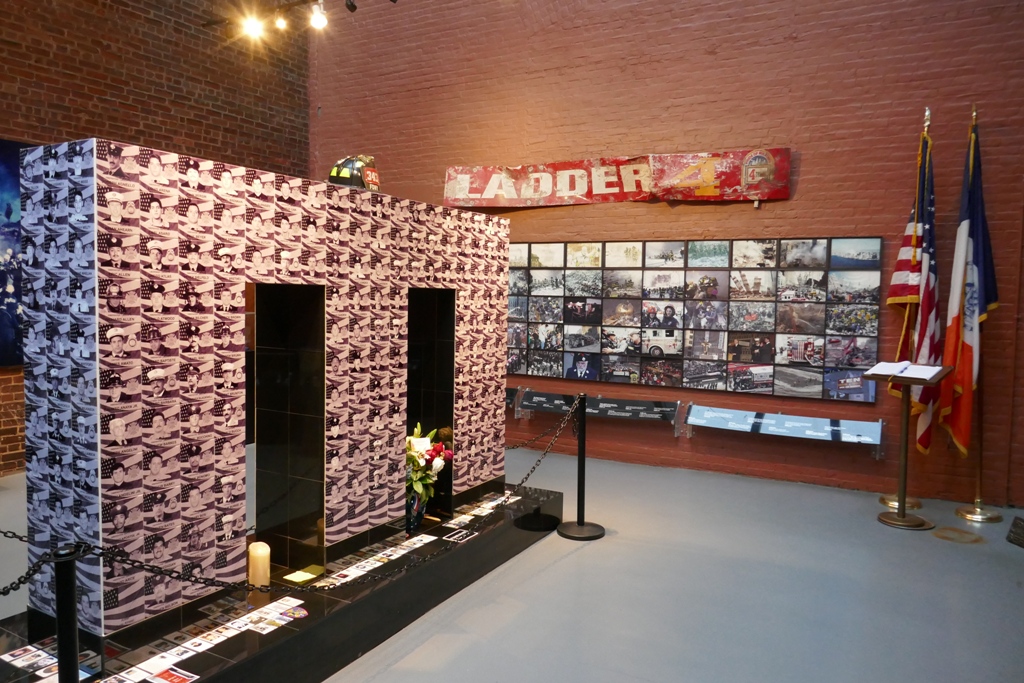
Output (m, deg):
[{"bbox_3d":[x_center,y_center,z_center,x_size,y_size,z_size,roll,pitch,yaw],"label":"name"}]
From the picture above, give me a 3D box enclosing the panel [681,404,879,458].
[{"bbox_3d":[2.354,0.783,6.266,1.630,0.330,0.210,3,4,25],"label":"panel"}]

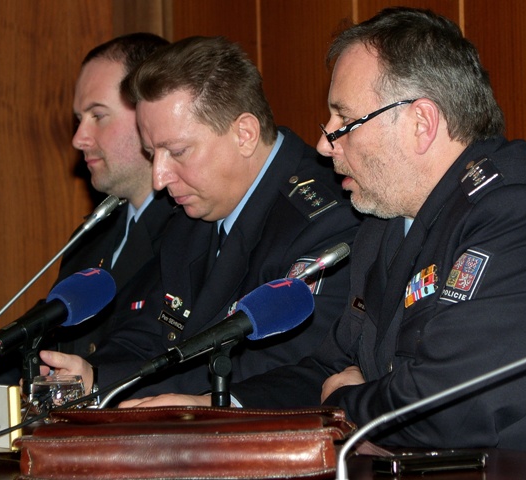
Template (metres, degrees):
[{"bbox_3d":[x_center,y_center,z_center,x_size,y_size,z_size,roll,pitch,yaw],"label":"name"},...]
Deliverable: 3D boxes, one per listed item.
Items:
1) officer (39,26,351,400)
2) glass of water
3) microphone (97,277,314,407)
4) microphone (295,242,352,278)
[{"bbox_3d":[-0.070,0.347,4.925,0.680,1.260,0.580,-5,6,-32],"label":"officer"},{"bbox_3d":[-0.263,0.212,4.500,0.069,0.072,0.069,-2,5,0],"label":"glass of water"},{"bbox_3d":[-0.065,0.137,4.450,0.280,0.185,0.085,-5,6,-27],"label":"microphone"},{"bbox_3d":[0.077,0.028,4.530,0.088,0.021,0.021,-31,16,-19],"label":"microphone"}]

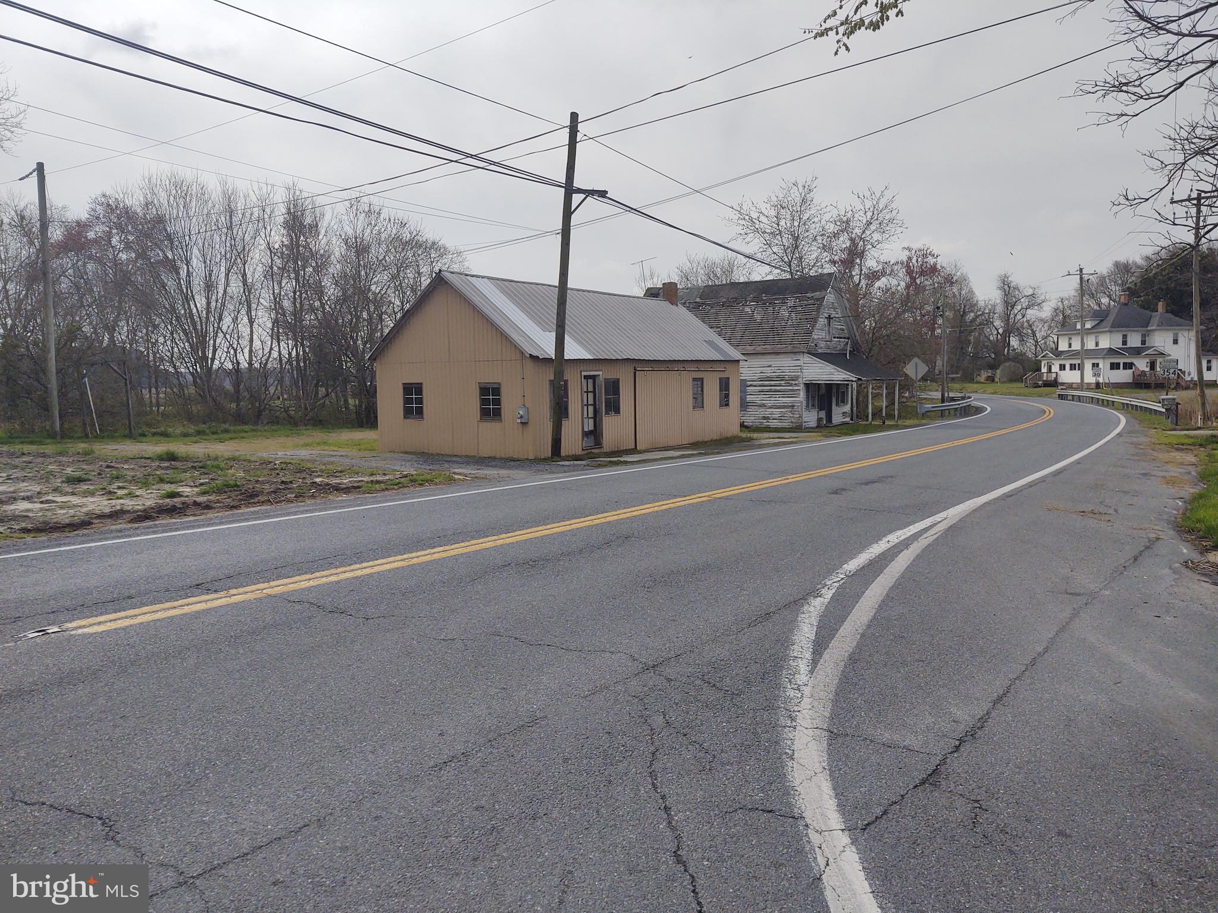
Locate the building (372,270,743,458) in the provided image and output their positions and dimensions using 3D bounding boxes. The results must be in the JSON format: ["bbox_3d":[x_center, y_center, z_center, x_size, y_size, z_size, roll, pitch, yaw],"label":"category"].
[{"bbox_3d":[-0.979,-3.040,29.989,6.049,5.176,12.484,3,6,34],"label":"building"}]

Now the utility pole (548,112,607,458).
[{"bbox_3d":[-0.714,-4.222,23.851,1.050,8.581,0.300,3,4,0],"label":"utility pole"}]

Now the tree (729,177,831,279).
[{"bbox_3d":[11.350,-10.594,62.621,7.200,15.315,7.000,0,5,11],"label":"tree"}]

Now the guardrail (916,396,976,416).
[{"bbox_3d":[21.547,-3.269,60.153,2.000,0.760,12.500,2,5,26],"label":"guardrail"}]

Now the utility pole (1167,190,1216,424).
[{"bbox_3d":[24.543,-6.136,39.268,2.200,9.652,0.350,-3,3,15],"label":"utility pole"}]

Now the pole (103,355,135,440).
[{"bbox_3d":[-17.535,-2.128,33.877,1.000,2.947,0.220,-1,5,0],"label":"pole"}]

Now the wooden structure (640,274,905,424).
[{"bbox_3d":[7.457,-5.255,47.733,13.300,7.300,6.100,3,6,36],"label":"wooden structure"}]

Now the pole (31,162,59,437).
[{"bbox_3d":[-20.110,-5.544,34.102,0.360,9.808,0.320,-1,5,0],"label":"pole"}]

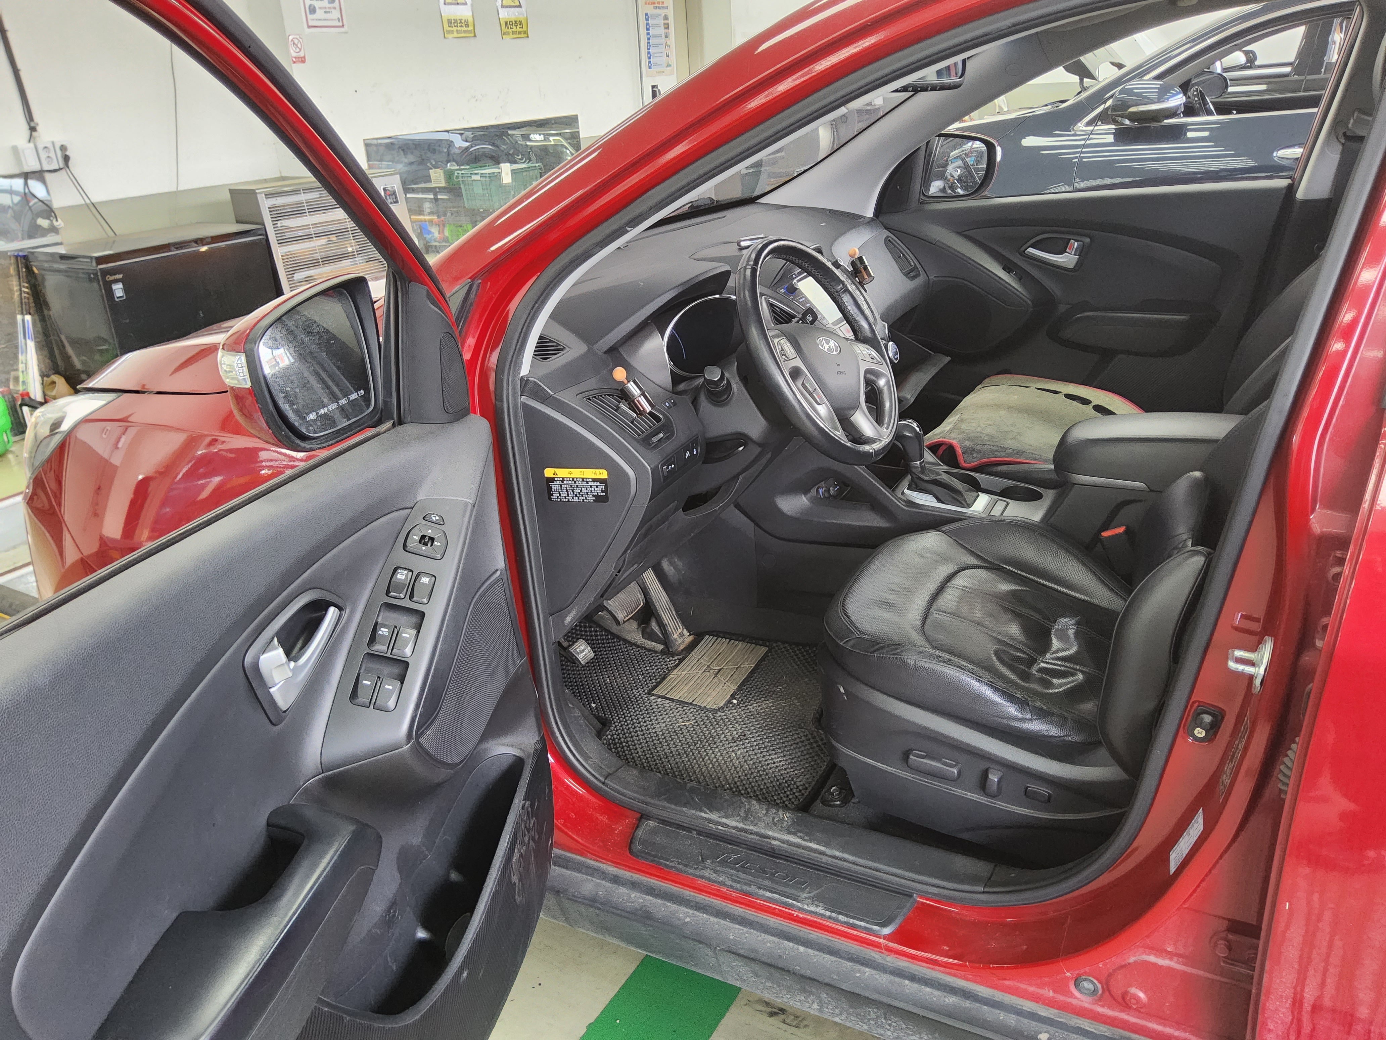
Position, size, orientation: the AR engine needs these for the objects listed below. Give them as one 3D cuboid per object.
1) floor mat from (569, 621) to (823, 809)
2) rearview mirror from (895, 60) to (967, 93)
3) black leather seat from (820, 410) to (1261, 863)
[{"bbox_3d":[0.064,0.312,1.857,0.520,0.070,0.460,8,25,30],"label":"floor mat"},{"bbox_3d":[0.350,-0.722,1.611,0.250,0.070,0.050,-23,33,-37],"label":"rearview mirror"},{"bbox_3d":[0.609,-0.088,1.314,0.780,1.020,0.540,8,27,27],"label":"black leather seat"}]

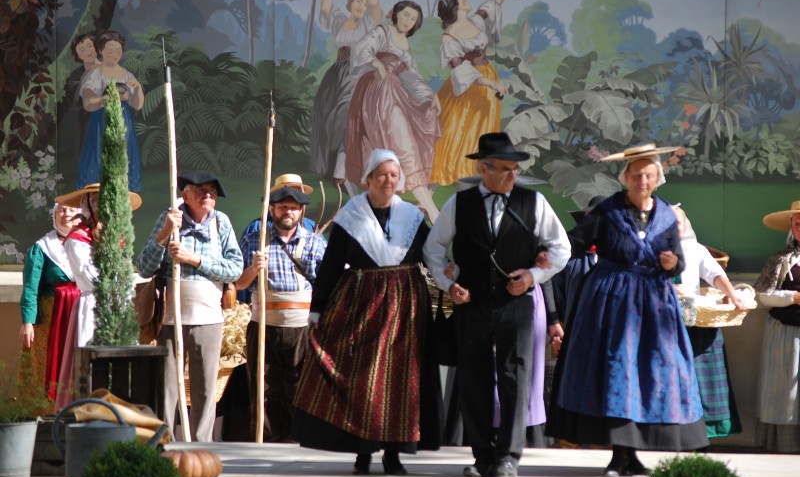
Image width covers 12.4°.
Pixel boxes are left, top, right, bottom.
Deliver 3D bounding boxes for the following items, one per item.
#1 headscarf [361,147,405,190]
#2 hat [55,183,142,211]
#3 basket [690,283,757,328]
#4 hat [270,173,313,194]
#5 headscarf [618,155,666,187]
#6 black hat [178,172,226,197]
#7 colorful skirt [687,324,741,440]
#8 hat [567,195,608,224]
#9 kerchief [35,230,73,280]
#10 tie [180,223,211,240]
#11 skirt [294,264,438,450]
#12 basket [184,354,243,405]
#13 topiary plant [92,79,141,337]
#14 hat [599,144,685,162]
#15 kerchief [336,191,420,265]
[{"bbox_3d":[-0.089,-0.347,18.750,0.225,0.215,0.230,0,0,-15],"label":"headscarf"},{"bbox_3d":[-1.756,-0.242,21.400,0.500,0.130,0.490,3,3,0],"label":"hat"},{"bbox_3d":[1.800,0.378,20.700,0.430,0.230,0.320,-1,10,-6],"label":"basket"},{"bbox_3d":[-0.677,-0.332,22.400,0.300,0.115,0.320,0,0,-6],"label":"hat"},{"bbox_3d":[1.236,-0.352,18.720,0.240,0.180,0.230,-3,3,-1],"label":"headscarf"},{"bbox_3d":[-1.110,-0.304,20.500,0.290,0.145,0.290,5,-3,-17],"label":"black hat"},{"bbox_3d":[1.730,0.777,21.300,0.560,0.760,0.500,1,0,17],"label":"colorful skirt"},{"bbox_3d":[1.157,-0.168,21.300,0.380,0.150,0.380,0,0,0],"label":"hat"},{"bbox_3d":[-1.999,0.100,21.700,0.380,0.300,0.270,0,0,-24],"label":"kerchief"},{"bbox_3d":[-1.196,-0.041,21.550,0.175,0.105,0.050,2,-6,-5],"label":"tie"},{"bbox_3d":[-0.171,0.610,18.750,0.740,0.950,0.660,0,0,-7],"label":"skirt"},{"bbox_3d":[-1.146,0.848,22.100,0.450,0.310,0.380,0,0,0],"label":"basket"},{"bbox_3d":[-1.512,-0.133,19.600,0.260,1.400,0.260,0,0,0],"label":"topiary plant"},{"bbox_3d":[1.230,-0.436,18.720,0.415,0.080,0.415,-9,2,-1],"label":"hat"},{"bbox_3d":[-0.110,-0.046,18.750,0.450,0.385,0.300,0,0,-14],"label":"kerchief"}]

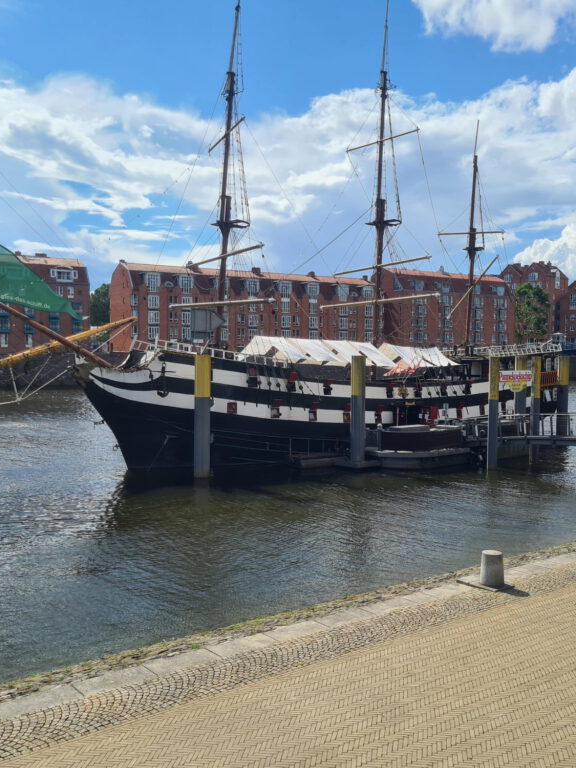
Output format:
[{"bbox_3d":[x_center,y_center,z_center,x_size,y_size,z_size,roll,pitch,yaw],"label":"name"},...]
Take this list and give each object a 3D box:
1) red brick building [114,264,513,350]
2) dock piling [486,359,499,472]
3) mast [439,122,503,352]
[{"bbox_3d":[9.476,-14.445,162.687,91.651,17.400,14.000,-1,3,-29],"label":"red brick building"},{"bbox_3d":[10.531,1.506,39.505,0.560,5.900,0.560,1,2,0],"label":"dock piling"},{"bbox_3d":[13.568,-10.533,55.511,5.500,16.700,5.500,-1,3,-40],"label":"mast"}]

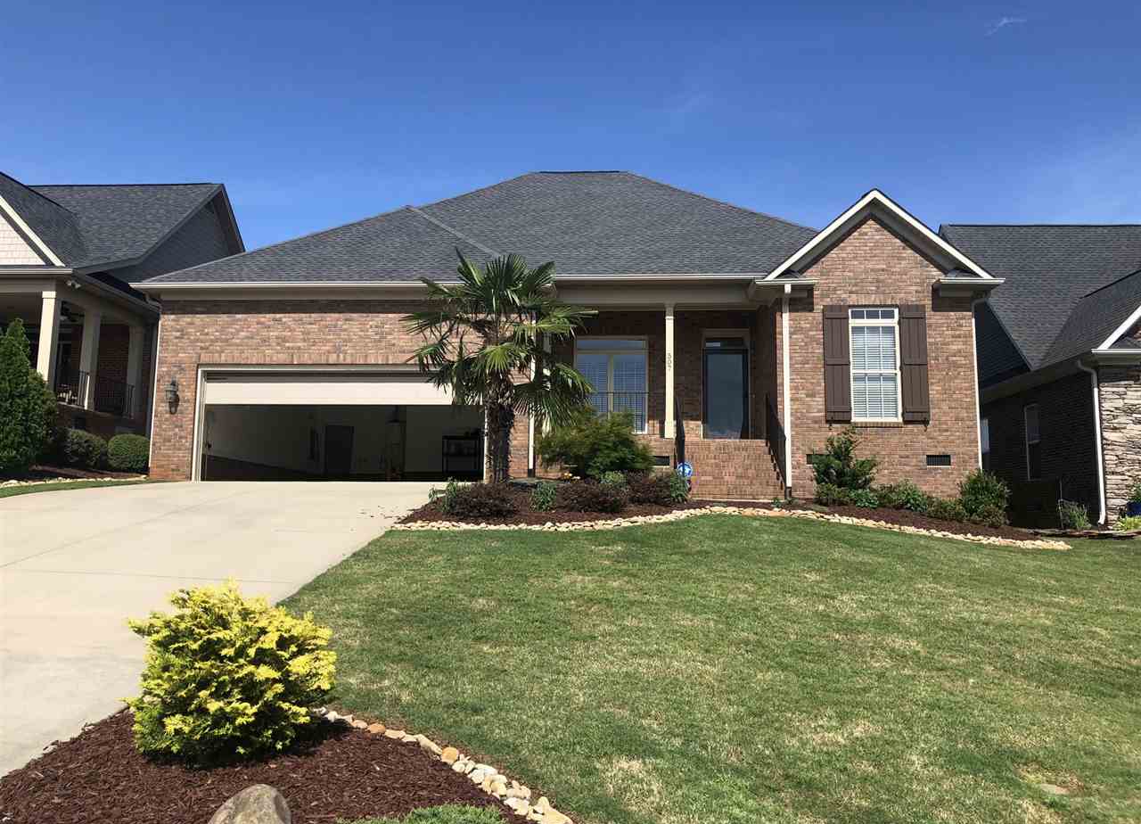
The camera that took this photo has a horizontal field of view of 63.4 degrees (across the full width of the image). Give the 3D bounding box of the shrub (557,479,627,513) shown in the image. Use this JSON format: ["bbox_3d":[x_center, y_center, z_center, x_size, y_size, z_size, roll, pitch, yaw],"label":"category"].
[{"bbox_3d":[0.289,1.111,12.267,0.948,0.457,0.900,0,-8,4],"label":"shrub"}]

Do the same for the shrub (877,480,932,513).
[{"bbox_3d":[5.336,1.350,14.754,0.858,0.520,0.850,0,-8,4],"label":"shrub"}]

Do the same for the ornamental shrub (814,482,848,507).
[{"bbox_3d":[4.395,1.395,15.613,0.573,0.421,0.544,0,-8,3],"label":"ornamental shrub"}]

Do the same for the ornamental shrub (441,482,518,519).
[{"bbox_3d":[-1.085,1.054,10.944,0.905,0.447,0.850,0,-8,4],"label":"ornamental shrub"}]

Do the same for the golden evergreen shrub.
[{"bbox_3d":[-1.606,1.183,4.367,0.928,0.746,0.920,0,-8,4],"label":"golden evergreen shrub"}]

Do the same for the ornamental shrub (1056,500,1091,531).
[{"bbox_3d":[9.723,1.990,17.834,0.606,0.585,0.600,0,-8,4],"label":"ornamental shrub"}]

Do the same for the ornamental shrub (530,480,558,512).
[{"bbox_3d":[-0.389,1.246,13.657,0.422,0.473,0.422,0,-8,3],"label":"ornamental shrub"}]

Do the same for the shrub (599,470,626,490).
[{"bbox_3d":[0.688,1.122,14.988,0.434,0.376,0.434,0,-8,3],"label":"shrub"}]

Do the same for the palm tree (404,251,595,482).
[{"bbox_3d":[-1.115,-0.596,14.516,3.028,3.957,3.028,0,-8,3],"label":"palm tree"}]

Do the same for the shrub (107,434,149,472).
[{"bbox_3d":[-9.451,0.896,19.849,1.016,0.856,1.016,0,-8,3],"label":"shrub"}]

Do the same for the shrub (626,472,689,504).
[{"bbox_3d":[1.401,1.216,14.724,0.967,0.539,0.822,0,-8,3],"label":"shrub"}]

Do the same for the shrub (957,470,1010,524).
[{"bbox_3d":[6.921,1.426,15.461,0.866,0.923,0.823,0,-8,3],"label":"shrub"}]

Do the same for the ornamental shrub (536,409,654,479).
[{"bbox_3d":[0.438,0.597,16.474,2.068,1.310,1.862,0,-8,3],"label":"ornamental shrub"}]

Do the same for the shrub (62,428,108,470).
[{"bbox_3d":[-10.427,0.805,19.843,0.864,0.906,0.900,0,-8,4],"label":"shrub"}]

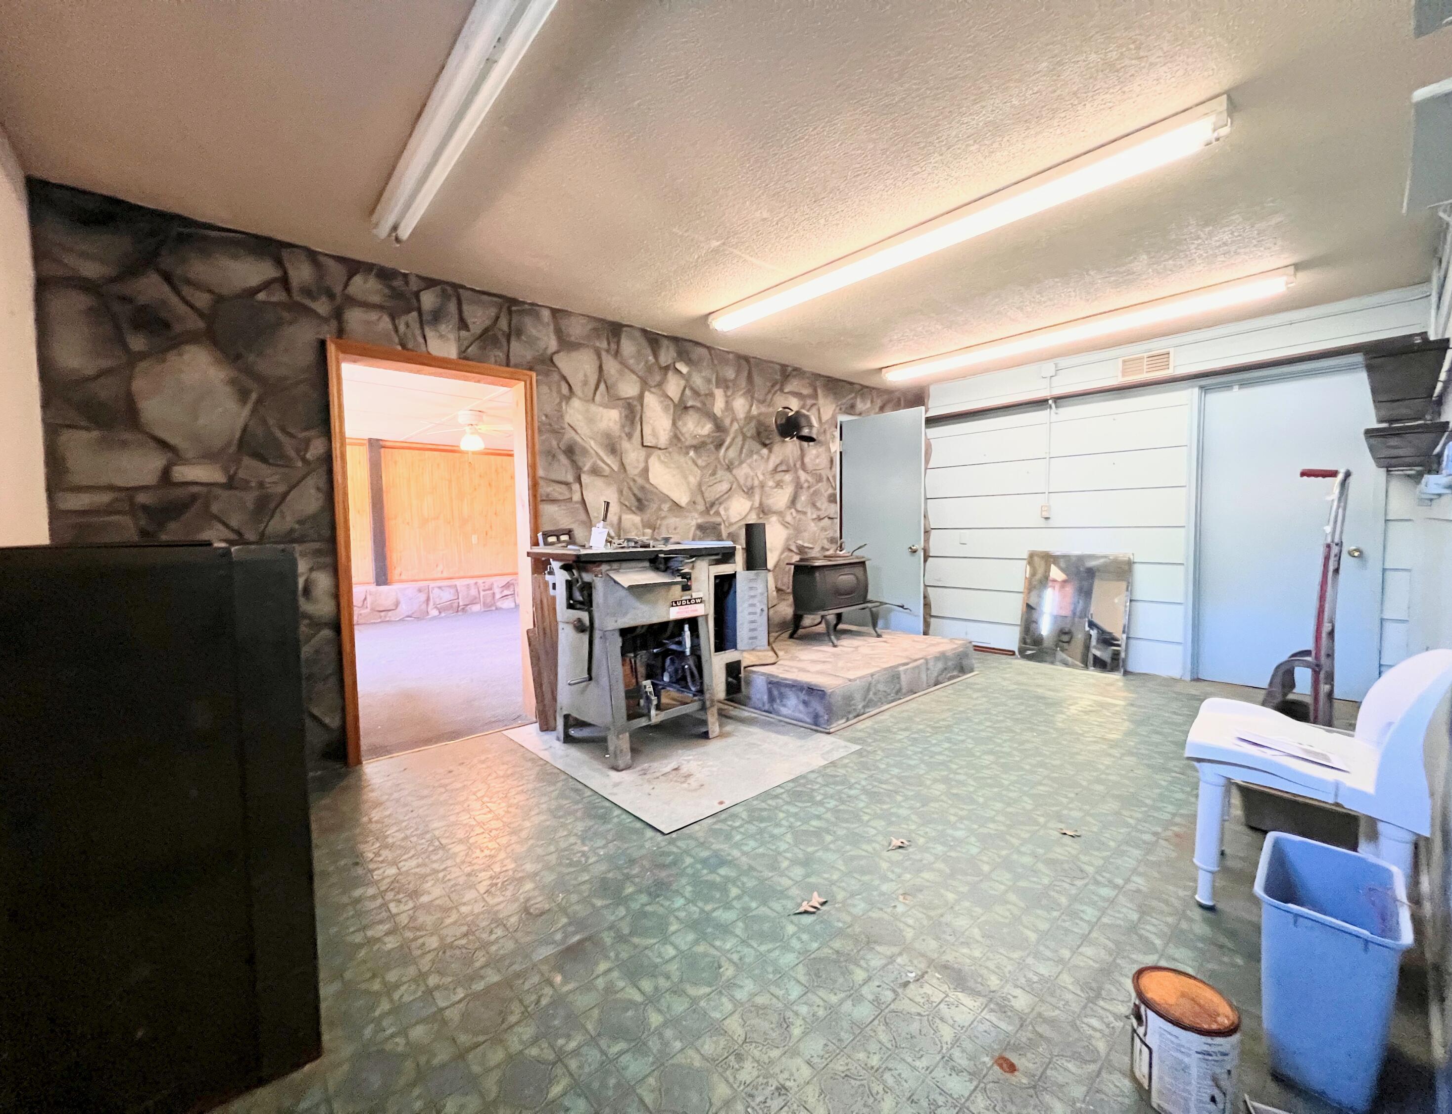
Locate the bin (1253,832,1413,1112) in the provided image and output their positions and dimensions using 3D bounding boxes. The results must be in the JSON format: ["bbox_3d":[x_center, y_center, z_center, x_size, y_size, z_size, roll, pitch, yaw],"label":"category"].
[{"bbox_3d":[1.275,0.874,1.188,0.340,0.390,0.215,-4,4,-42],"label":"bin"}]

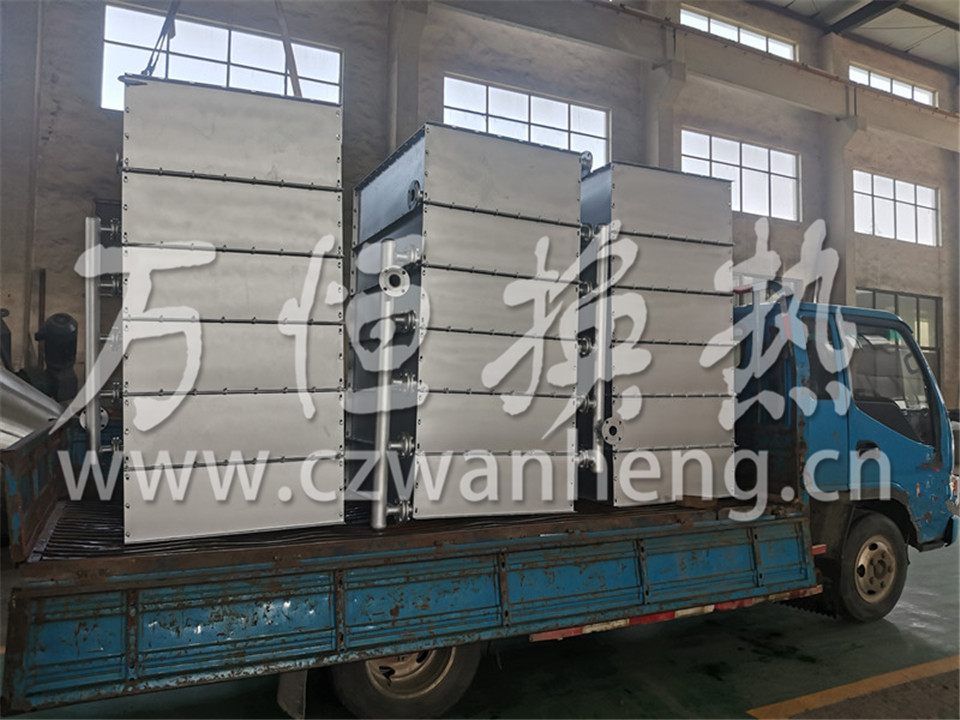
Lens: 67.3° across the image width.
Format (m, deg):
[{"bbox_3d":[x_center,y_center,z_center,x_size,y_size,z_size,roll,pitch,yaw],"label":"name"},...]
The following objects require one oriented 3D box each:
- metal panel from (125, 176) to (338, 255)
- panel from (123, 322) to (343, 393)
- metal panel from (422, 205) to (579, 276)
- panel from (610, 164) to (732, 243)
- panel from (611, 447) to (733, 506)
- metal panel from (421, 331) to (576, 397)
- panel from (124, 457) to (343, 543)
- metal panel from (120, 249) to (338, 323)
[{"bbox_3d":[-1.161,-0.687,3.477,0.990,0.339,0.070,0,-1,-24],"label":"metal panel"},{"bbox_3d":[-1.153,-0.014,3.462,0.990,0.335,0.070,0,-1,-24],"label":"panel"},{"bbox_3d":[0.127,-0.640,4.040,0.969,0.334,0.050,3,-3,-24],"label":"metal panel"},{"bbox_3d":[1.246,-0.994,4.677,0.990,0.433,0.070,1,-2,-26],"label":"panel"},{"bbox_3d":[1.242,0.734,4.605,0.956,0.334,0.050,1,-2,-24],"label":"panel"},{"bbox_3d":[0.113,0.025,4.061,0.990,0.335,0.070,3,-4,-26],"label":"metal panel"},{"bbox_3d":[-1.144,0.653,3.448,0.990,0.335,0.070,0,-1,-24],"label":"panel"},{"bbox_3d":[-1.138,-0.345,3.409,0.975,0.332,0.050,0,-1,-23],"label":"metal panel"}]

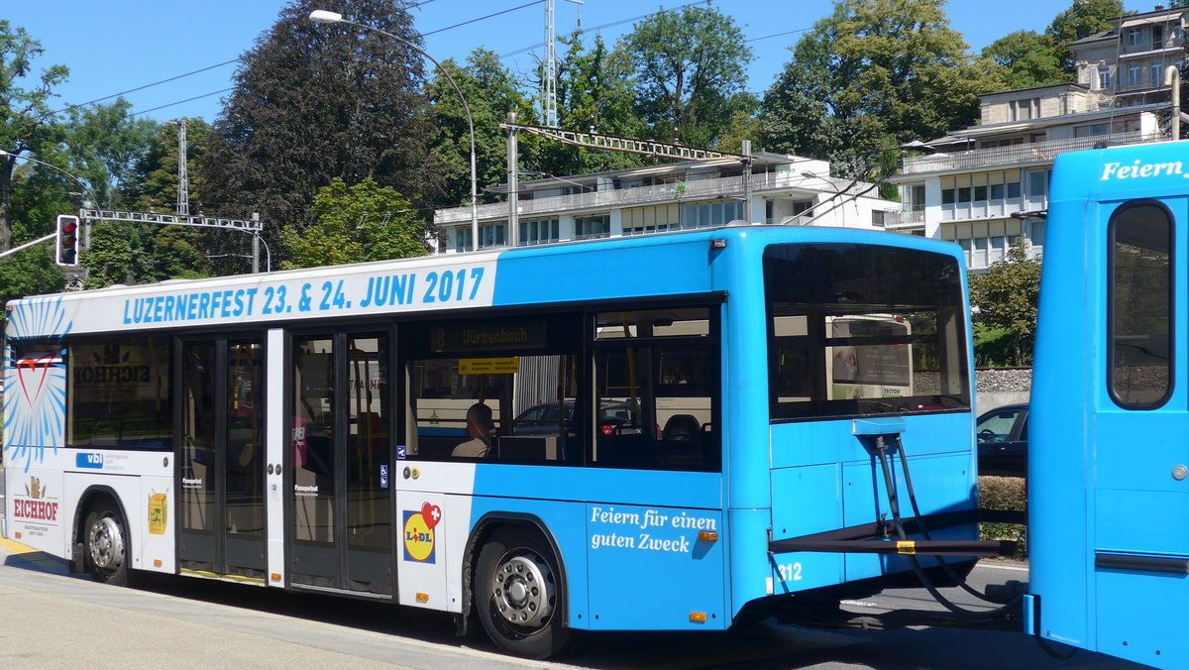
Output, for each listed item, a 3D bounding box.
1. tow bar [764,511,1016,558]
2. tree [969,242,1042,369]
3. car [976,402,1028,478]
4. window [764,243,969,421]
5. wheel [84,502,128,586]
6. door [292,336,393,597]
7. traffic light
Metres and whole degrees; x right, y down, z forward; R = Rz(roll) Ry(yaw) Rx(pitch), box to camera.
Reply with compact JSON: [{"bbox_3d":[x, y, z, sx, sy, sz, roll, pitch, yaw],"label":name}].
[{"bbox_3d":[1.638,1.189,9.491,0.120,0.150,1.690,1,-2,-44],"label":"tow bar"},{"bbox_3d":[12.469,-0.900,49.945,3.400,4.100,3.200,-1,-2,0],"label":"tree"},{"bbox_3d":[6.170,1.648,22.906,1.780,1.470,4.350,1,-2,-44],"label":"car"},{"bbox_3d":[1.786,-0.010,10.830,2.121,1.050,0.120,1,-2,-44],"label":"window"},{"bbox_3d":[-4.359,1.912,15.557,0.290,0.940,0.940,1,-2,-44],"label":"wheel"},{"bbox_3d":[-1.922,0.970,12.901,0.090,2.034,1.351,1,-2,-44],"label":"door"},{"bbox_3d":[-11.567,-2.080,37.000,0.520,1.130,0.350,1,-2,-44],"label":"traffic light"}]

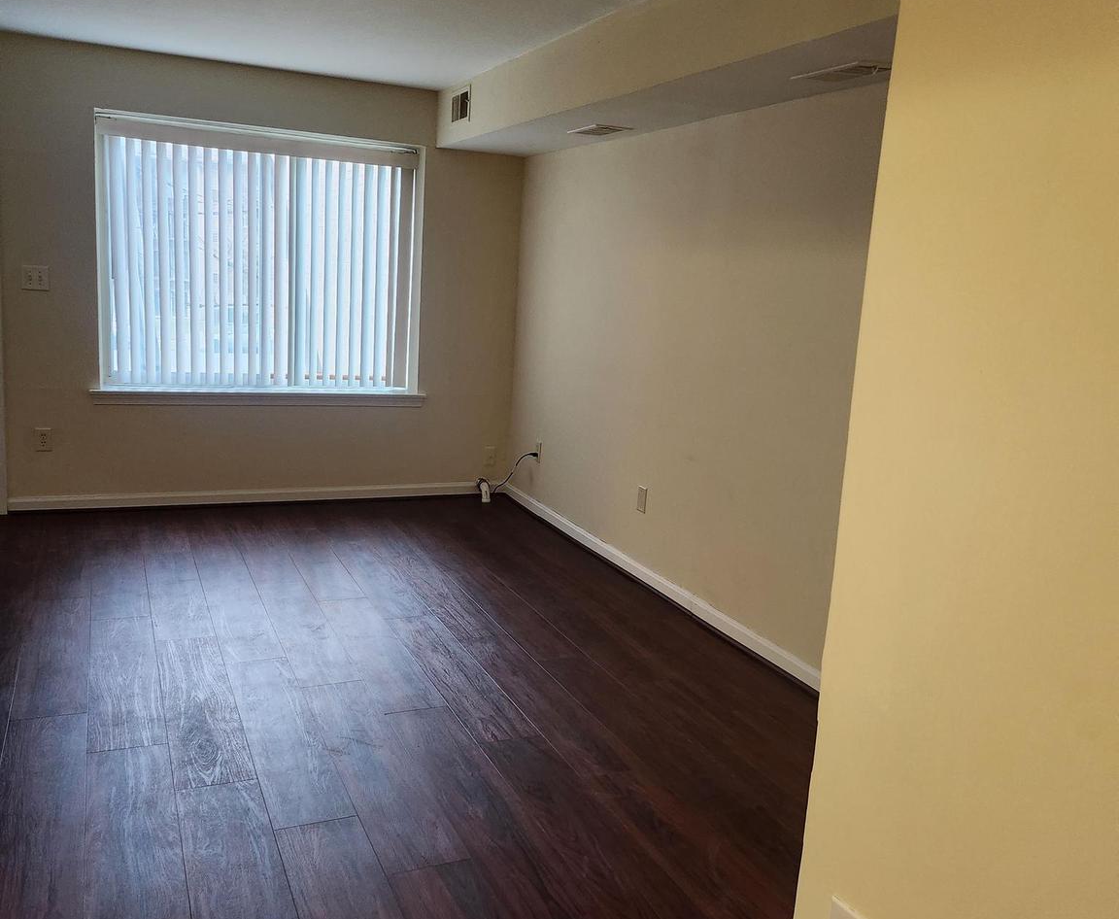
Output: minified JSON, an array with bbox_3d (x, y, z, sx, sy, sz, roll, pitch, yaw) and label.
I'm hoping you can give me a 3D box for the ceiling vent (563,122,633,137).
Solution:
[{"bbox_3d":[0.177,-1.531,4.834,0.200,0.020,0.355,-1,11,-23],"label":"ceiling vent"}]

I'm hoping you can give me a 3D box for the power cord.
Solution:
[{"bbox_3d":[-0.325,0.109,6.341,0.220,0.390,0.460,-1,11,-23],"label":"power cord"}]

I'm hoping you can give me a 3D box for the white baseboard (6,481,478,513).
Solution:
[{"bbox_3d":[-1.652,0.211,6.073,2.801,0.083,0.016,-1,12,-23],"label":"white baseboard"}]

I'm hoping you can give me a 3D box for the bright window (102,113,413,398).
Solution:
[{"bbox_3d":[-1.661,-1.108,5.864,1.744,1.420,0.100,-1,11,-23],"label":"bright window"}]

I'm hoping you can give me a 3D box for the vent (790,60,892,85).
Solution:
[{"bbox_3d":[0.891,-1.177,3.177,0.200,0.020,0.345,-1,11,-23],"label":"vent"}]

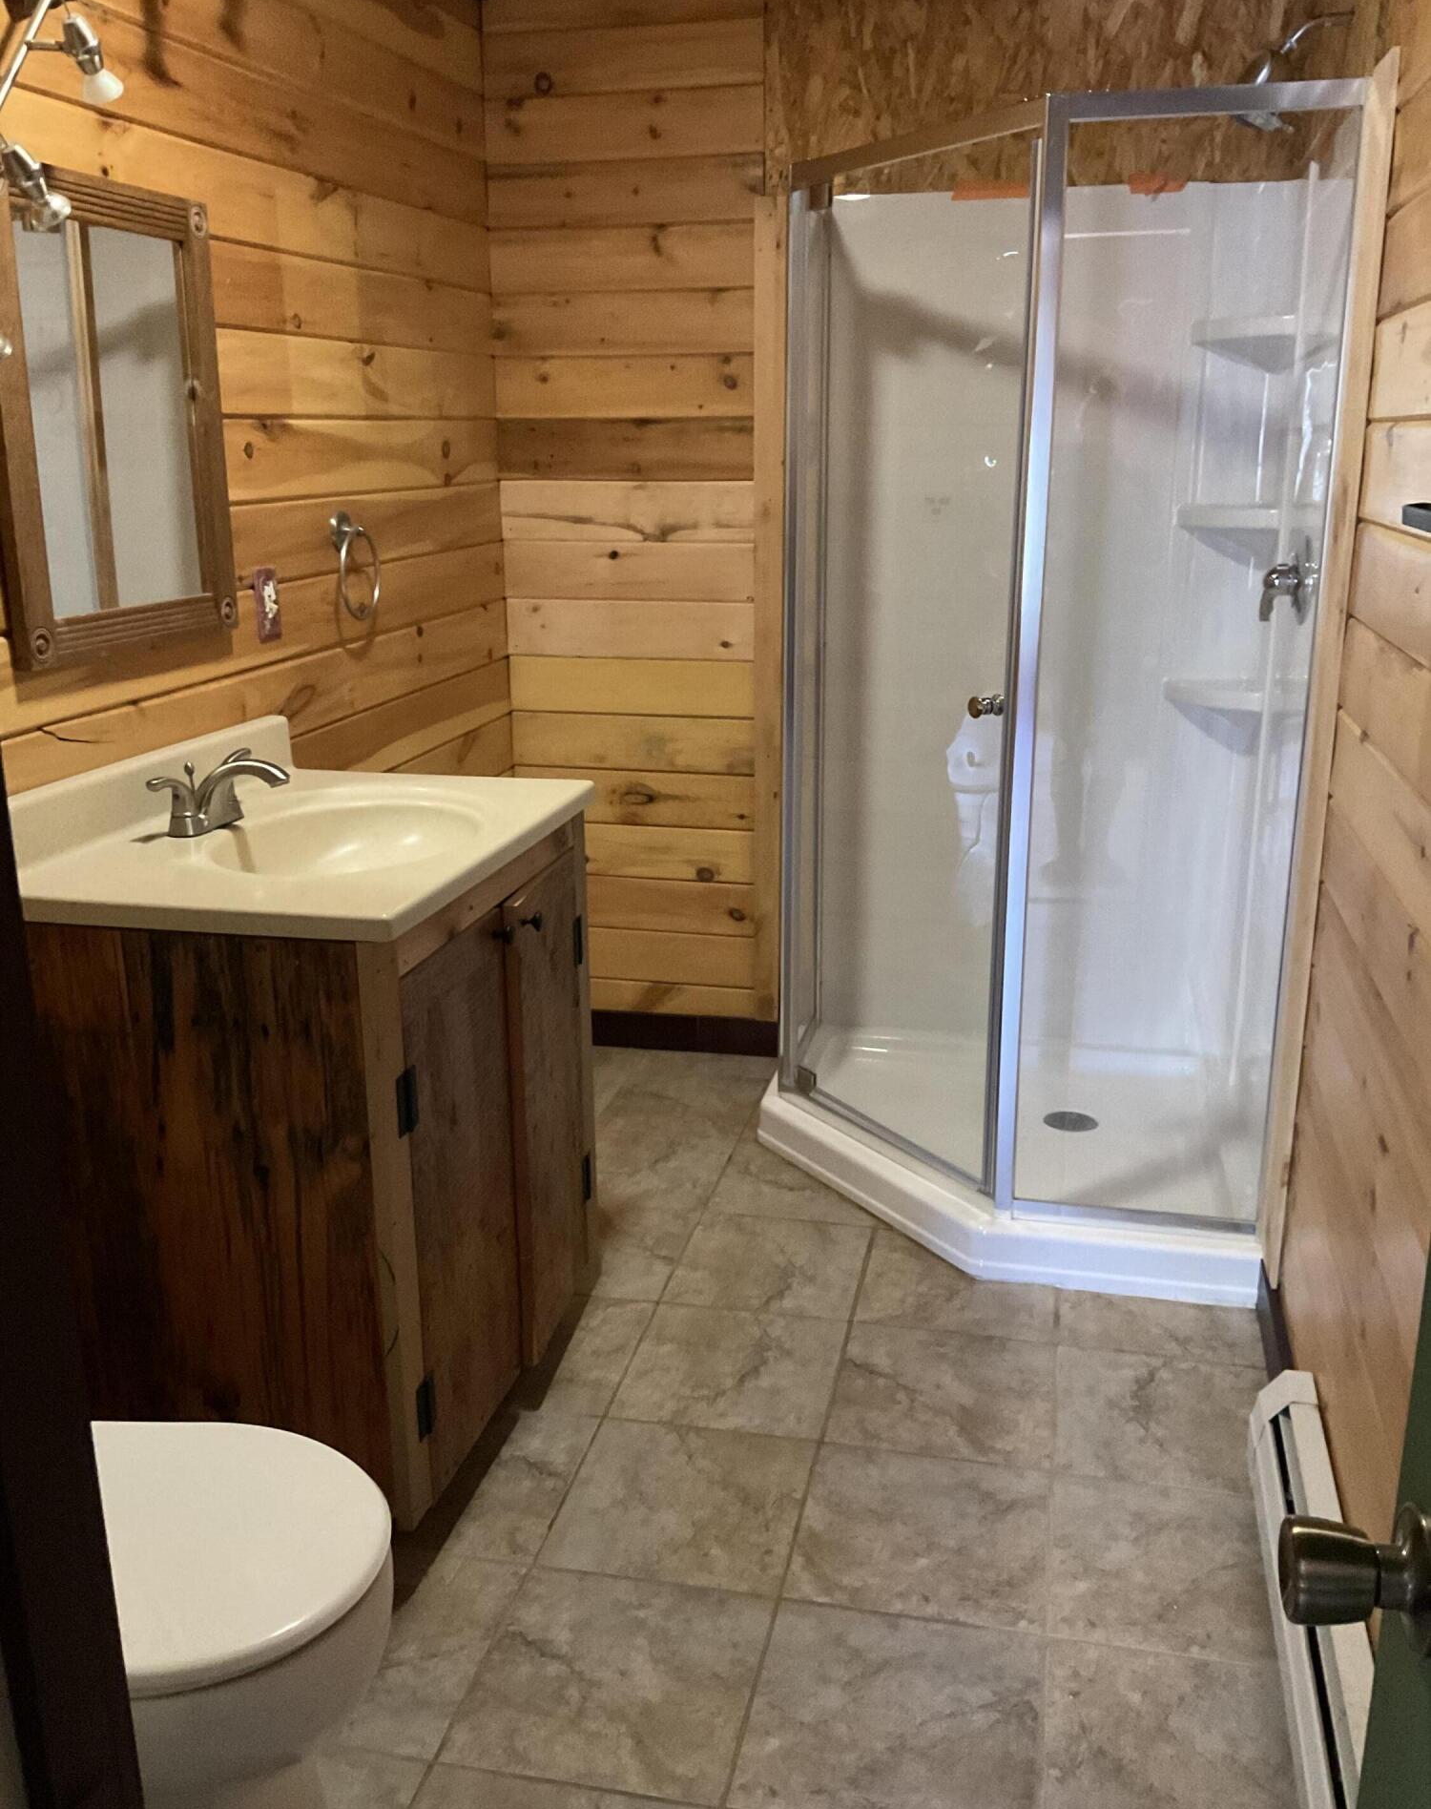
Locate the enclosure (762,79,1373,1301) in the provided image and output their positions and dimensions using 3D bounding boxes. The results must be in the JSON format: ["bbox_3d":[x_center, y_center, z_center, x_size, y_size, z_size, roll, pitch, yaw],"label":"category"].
[{"bbox_3d":[0.560,-0.389,3.014,0.964,1.908,0.980,3,17,13],"label":"enclosure"}]

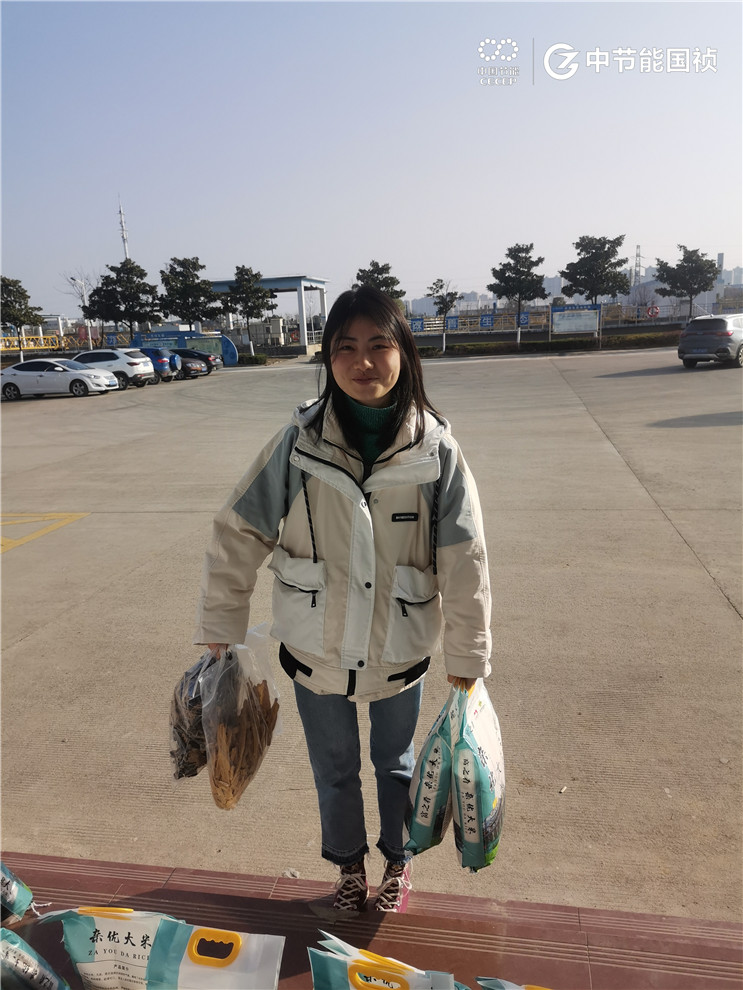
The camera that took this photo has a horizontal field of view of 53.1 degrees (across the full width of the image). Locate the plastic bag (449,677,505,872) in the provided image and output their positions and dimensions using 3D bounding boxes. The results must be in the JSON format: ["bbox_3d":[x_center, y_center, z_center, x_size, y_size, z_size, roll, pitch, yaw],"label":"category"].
[{"bbox_3d":[0.275,0.688,1.892,0.110,0.430,0.240,0,13,15],"label":"plastic bag"}]

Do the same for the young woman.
[{"bbox_3d":[-0.061,0.335,1.822,0.710,1.620,0.370,-1,12,9],"label":"young woman"}]

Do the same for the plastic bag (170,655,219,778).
[{"bbox_3d":[-0.428,0.549,1.904,0.170,0.330,0.180,-7,13,-15],"label":"plastic bag"}]

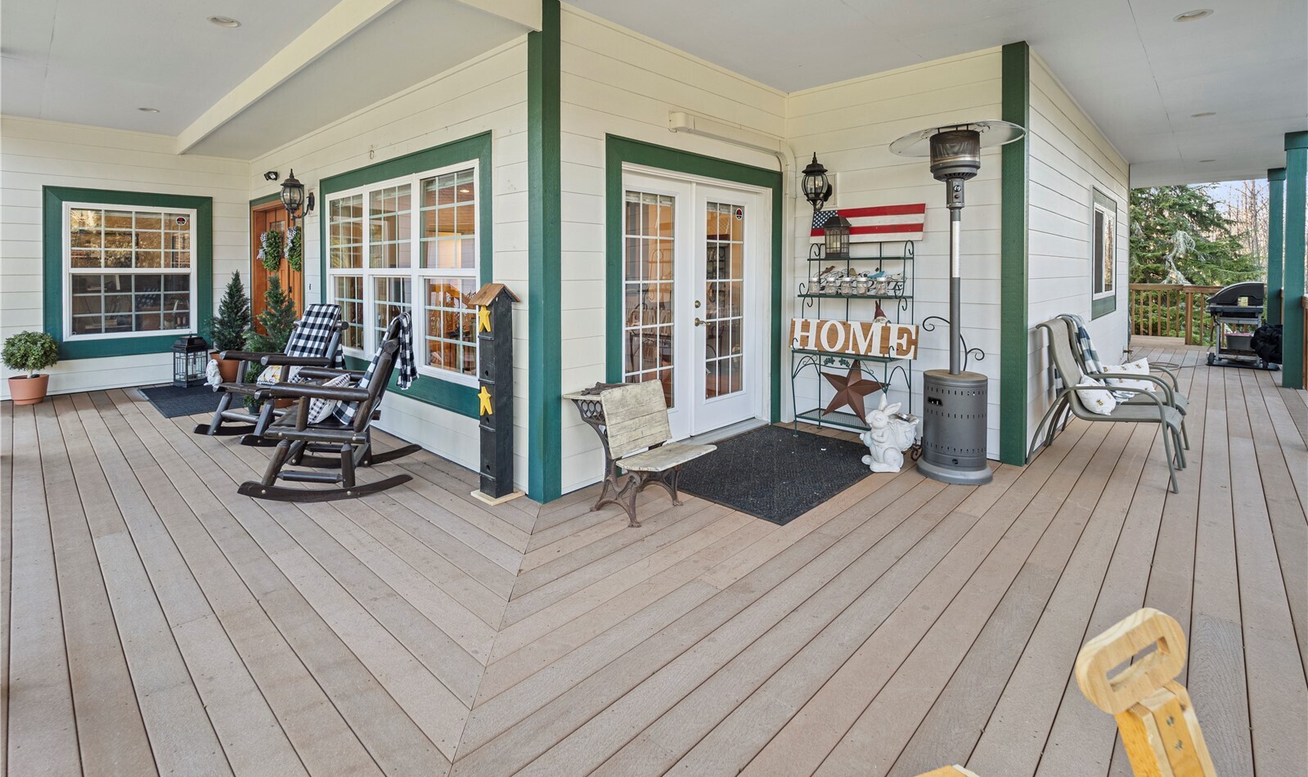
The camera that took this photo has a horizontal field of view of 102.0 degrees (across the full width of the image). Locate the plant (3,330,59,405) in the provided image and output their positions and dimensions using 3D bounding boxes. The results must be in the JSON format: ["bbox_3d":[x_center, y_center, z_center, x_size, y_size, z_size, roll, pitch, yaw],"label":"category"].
[{"bbox_3d":[-6.568,-0.221,5.580,0.400,0.770,0.400,6,9,40],"label":"plant"}]

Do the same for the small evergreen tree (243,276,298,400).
[{"bbox_3d":[-3.966,-0.531,5.499,0.500,1.280,0.500,-5,8,-36],"label":"small evergreen tree"}]

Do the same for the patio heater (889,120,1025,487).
[{"bbox_3d":[2.080,-0.582,3.632,0.810,2.270,0.810,4,8,29],"label":"patio heater"}]

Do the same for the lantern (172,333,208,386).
[{"bbox_3d":[-5.651,-0.349,6.452,0.250,0.630,0.250,2,7,18],"label":"lantern"}]

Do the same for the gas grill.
[{"bbox_3d":[8.902,-1.012,8.065,0.630,1.200,1.150,6,9,42],"label":"gas grill"}]

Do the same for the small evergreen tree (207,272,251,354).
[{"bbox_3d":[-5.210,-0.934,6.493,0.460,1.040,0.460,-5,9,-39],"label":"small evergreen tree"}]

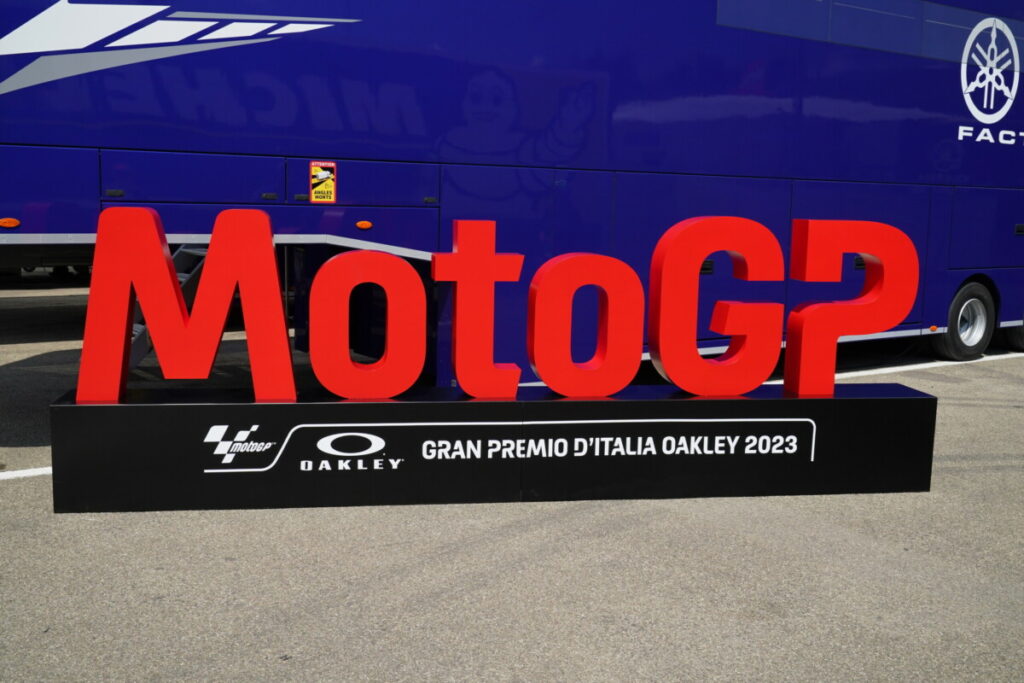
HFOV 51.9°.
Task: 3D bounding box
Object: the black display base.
[{"bbox_3d":[0.026,0.517,5.384,4.395,0.510,0.405,0,8,-10],"label":"black display base"}]

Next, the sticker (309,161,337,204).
[{"bbox_3d":[-1.112,-0.937,6.193,0.170,0.250,0.008,-4,10,-35],"label":"sticker"}]

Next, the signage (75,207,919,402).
[{"bbox_3d":[0.039,-0.187,5.284,4.205,0.913,0.194,0,8,-10],"label":"signage"}]

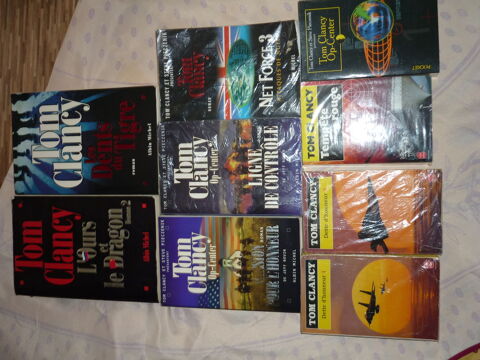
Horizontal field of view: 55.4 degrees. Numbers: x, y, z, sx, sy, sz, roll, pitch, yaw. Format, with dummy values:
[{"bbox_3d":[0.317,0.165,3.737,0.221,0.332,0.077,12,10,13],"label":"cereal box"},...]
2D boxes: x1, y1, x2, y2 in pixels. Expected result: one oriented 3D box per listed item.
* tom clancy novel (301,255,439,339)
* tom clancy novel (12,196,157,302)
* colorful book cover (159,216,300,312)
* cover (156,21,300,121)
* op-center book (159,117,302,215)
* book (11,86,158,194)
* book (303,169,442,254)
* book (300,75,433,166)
[{"bbox_3d":[0.177,0.158,0.634,0.179,0.031,0.110,-1,92,12],"label":"tom clancy novel"},{"bbox_3d":[-0.235,0.103,0.715,0.239,0.037,0.156,0,93,12],"label":"tom clancy novel"},{"bbox_3d":[-0.015,0.121,0.676,0.207,0.025,0.134,-1,93,12],"label":"colorful book cover"},{"bbox_3d":[-0.018,-0.152,0.664,0.205,0.025,0.135,0,93,12],"label":"cover"},{"bbox_3d":[-0.013,-0.018,0.669,0.208,0.025,0.137,0,93,12],"label":"op-center book"},{"bbox_3d":[-0.232,-0.057,0.706,0.238,0.038,0.155,0,93,12],"label":"book"},{"bbox_3d":[0.179,0.043,0.629,0.179,0.031,0.111,-1,92,12],"label":"book"},{"bbox_3d":[0.170,-0.078,0.624,0.167,0.033,0.111,-1,93,12],"label":"book"}]

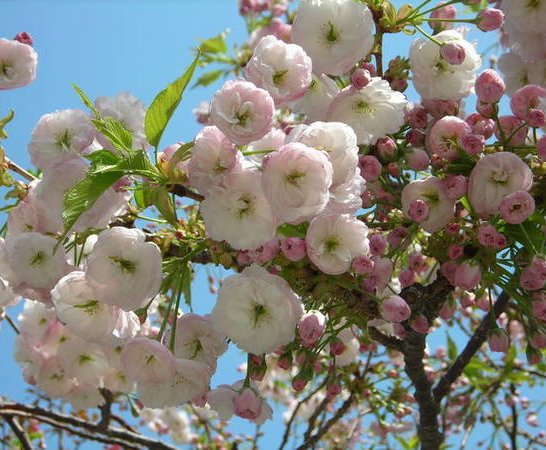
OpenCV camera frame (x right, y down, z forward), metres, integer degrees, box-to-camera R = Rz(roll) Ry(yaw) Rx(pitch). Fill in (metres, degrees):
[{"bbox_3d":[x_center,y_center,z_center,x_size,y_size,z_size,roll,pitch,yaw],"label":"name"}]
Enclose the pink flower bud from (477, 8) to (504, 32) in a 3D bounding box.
[{"bbox_3d":[0.139,-0.131,1.000,0.018,0.015,0.015,-1,6,0],"label":"pink flower bud"}]

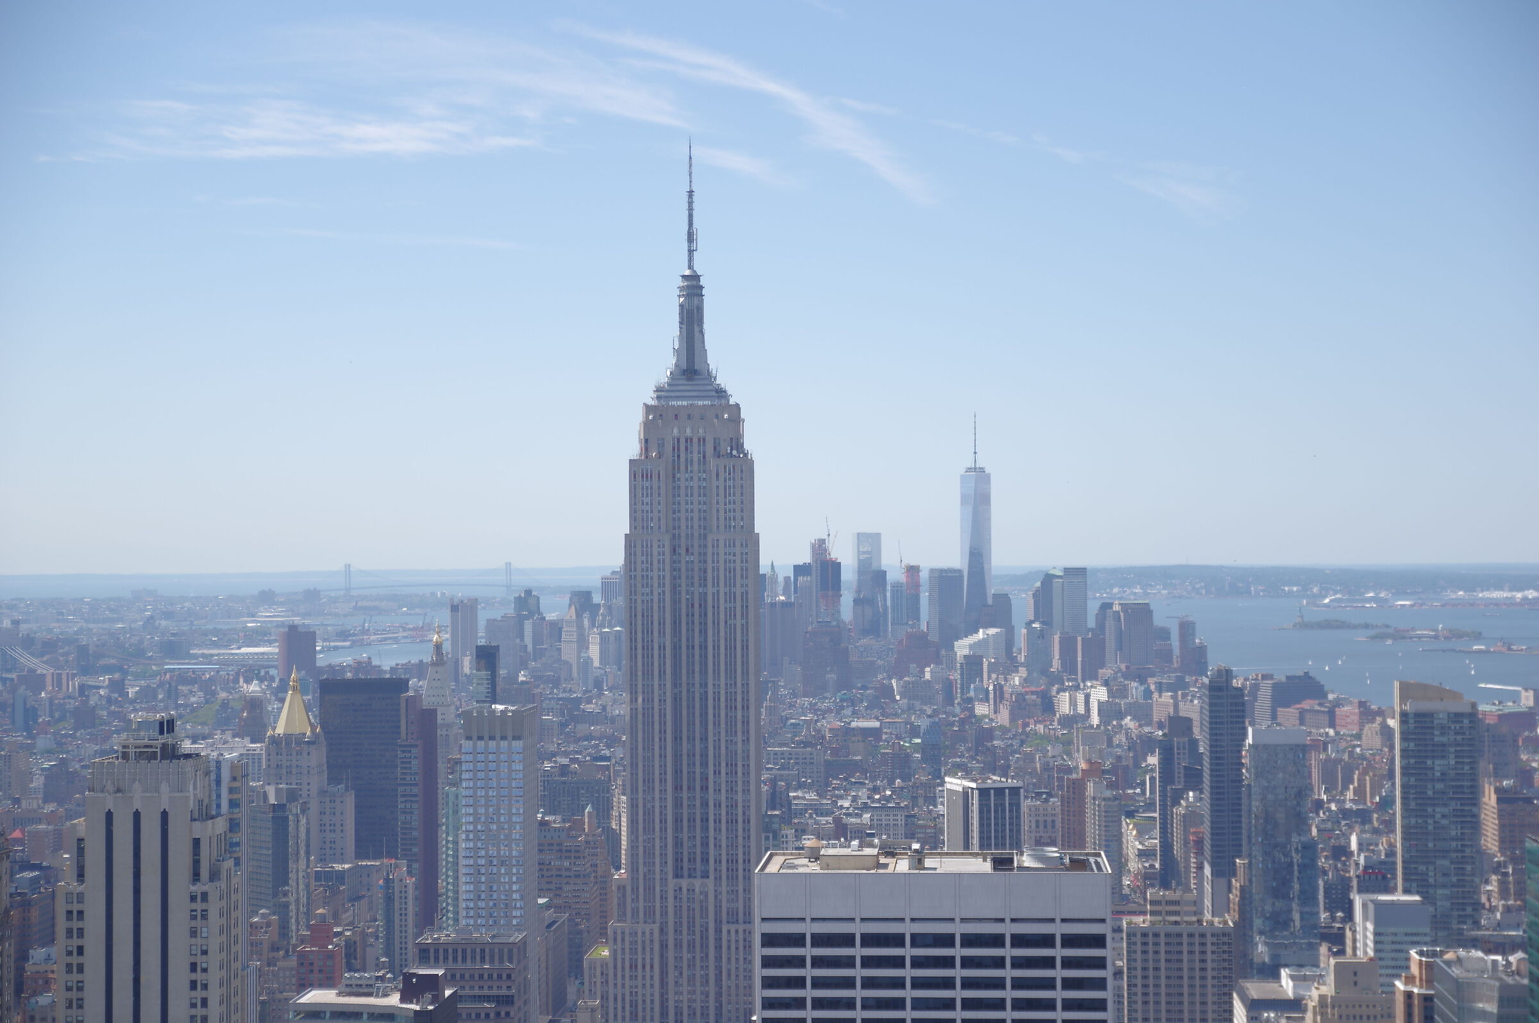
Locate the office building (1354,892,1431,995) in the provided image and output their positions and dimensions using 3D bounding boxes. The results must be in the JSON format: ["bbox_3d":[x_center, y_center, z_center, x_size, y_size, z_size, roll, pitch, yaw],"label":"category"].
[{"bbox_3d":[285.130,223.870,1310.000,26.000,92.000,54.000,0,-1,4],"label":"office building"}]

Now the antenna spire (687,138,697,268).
[{"bbox_3d":[-34.810,-137.690,1284.500,4.600,60.800,4.600,0,-1,4],"label":"antenna spire"}]

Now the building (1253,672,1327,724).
[{"bbox_3d":[749.010,274.700,4110.000,82.000,79.000,62.000,0,-1,-17],"label":"building"}]

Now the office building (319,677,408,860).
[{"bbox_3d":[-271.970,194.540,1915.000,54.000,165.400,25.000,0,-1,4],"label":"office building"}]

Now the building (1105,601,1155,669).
[{"bbox_3d":[627.460,242.760,4980.000,66.000,165.000,58.000,0,-1,-16],"label":"building"}]

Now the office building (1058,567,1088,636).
[{"bbox_3d":[606.500,225.310,5730.000,50.000,226.700,70.000,0,-1,-14],"label":"office building"}]

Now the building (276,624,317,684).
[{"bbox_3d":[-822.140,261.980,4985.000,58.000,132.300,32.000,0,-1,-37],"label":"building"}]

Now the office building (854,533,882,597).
[{"bbox_3d":[209.390,195.650,6080.000,60.000,299.300,60.000,0,-1,-3],"label":"office building"}]

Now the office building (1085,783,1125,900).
[{"bbox_3d":[216.970,229.110,1850.000,27.000,106.000,26.000,0,-1,4],"label":"office building"}]

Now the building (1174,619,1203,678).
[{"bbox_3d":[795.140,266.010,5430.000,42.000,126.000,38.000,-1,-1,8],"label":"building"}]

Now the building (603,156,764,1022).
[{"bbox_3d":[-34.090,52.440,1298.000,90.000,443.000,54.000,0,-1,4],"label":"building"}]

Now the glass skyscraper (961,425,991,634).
[{"bbox_3d":[420.900,100.330,5834.000,61.000,475.000,61.000,0,-1,4],"label":"glass skyscraper"}]

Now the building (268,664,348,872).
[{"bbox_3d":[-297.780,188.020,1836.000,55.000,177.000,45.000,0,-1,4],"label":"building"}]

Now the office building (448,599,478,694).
[{"bbox_3d":[-602.170,256.260,5620.000,54.000,167.800,50.000,0,-1,-6],"label":"office building"}]

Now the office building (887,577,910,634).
[{"bbox_3d":[279.520,250.540,6200.000,36.000,193.700,36.000,0,-1,-13],"label":"office building"}]

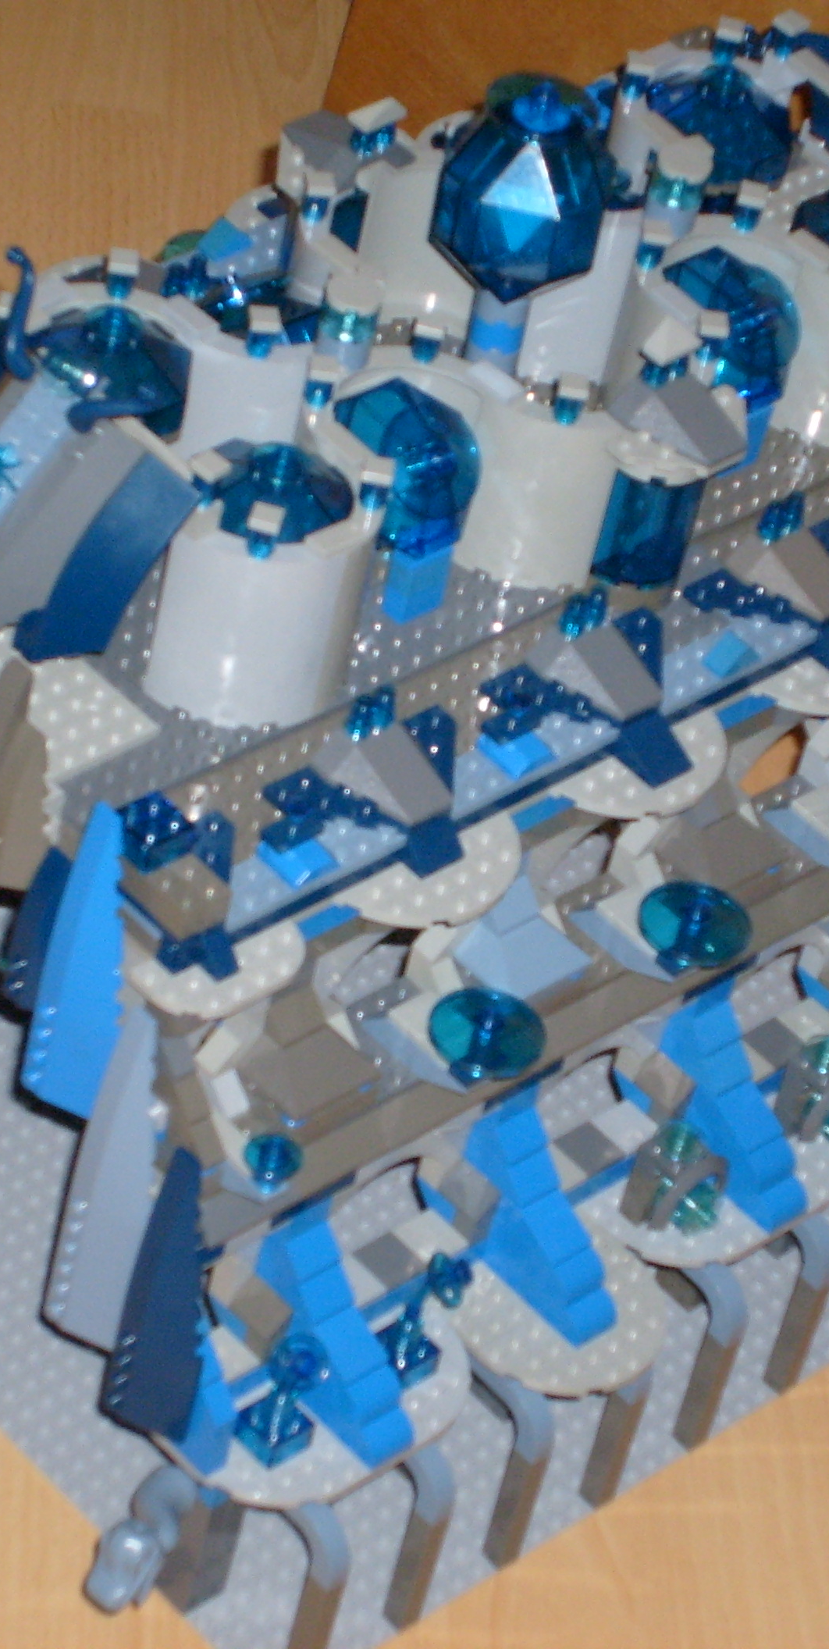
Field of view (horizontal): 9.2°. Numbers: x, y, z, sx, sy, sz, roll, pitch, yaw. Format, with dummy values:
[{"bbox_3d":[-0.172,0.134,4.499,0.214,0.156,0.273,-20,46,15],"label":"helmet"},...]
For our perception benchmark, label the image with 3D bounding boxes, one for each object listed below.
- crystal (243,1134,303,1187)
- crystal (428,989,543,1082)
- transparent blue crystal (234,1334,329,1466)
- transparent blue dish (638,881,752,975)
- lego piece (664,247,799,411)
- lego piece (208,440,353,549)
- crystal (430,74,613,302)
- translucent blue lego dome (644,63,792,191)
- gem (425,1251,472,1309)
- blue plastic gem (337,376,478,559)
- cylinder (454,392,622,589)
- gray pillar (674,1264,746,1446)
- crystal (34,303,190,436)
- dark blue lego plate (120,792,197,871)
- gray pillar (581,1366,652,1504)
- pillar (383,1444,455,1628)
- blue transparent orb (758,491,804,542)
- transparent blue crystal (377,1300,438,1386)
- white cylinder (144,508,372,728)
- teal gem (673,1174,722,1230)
[{"bbox_3d":[-0.037,0.089,1.336,0.016,0.013,0.016,-27,56,-36],"label":"crystal"},{"bbox_3d":[0.019,0.059,1.387,0.032,0.008,0.032,8,42,-7],"label":"crystal"},{"bbox_3d":[-0.036,0.154,1.394,0.017,0.040,0.018,-27,56,-36],"label":"transparent blue crystal"},{"bbox_3d":[0.077,0.028,1.426,0.032,0.010,0.032,8,42,-7],"label":"transparent blue dish"},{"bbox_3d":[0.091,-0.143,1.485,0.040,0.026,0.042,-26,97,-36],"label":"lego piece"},{"bbox_3d":[-0.038,-0.091,1.362,0.040,0.016,0.040,8,42,-7],"label":"lego piece"},{"bbox_3d":[0.032,-0.178,1.427,0.034,0.052,0.034,-26,55,-36],"label":"crystal"},{"bbox_3d":[0.093,-0.208,1.529,0.041,0.018,0.041,-26,55,-36],"label":"translucent blue lego dome"},{"bbox_3d":[0.010,0.126,1.426,0.010,0.012,0.010,-26,55,-36],"label":"gem"},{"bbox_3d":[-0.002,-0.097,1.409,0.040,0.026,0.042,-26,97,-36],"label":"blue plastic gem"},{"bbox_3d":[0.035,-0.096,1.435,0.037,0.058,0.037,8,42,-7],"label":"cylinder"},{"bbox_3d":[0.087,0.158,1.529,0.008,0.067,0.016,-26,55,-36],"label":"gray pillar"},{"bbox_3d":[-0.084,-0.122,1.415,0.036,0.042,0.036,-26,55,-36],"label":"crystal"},{"bbox_3d":[-0.068,0.001,1.334,0.016,0.011,0.016,-26,55,-36],"label":"dark blue lego plate"},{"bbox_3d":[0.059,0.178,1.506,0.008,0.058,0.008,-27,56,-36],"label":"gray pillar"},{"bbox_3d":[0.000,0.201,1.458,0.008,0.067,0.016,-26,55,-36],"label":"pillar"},{"bbox_3d":[0.104,-0.087,1.458,0.016,0.011,0.008,-27,56,-36],"label":"blue transparent orb"},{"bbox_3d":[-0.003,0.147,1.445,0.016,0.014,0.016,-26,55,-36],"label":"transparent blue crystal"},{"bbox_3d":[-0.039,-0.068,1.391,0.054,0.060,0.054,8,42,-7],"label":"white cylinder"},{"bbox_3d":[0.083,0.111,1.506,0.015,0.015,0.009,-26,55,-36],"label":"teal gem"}]

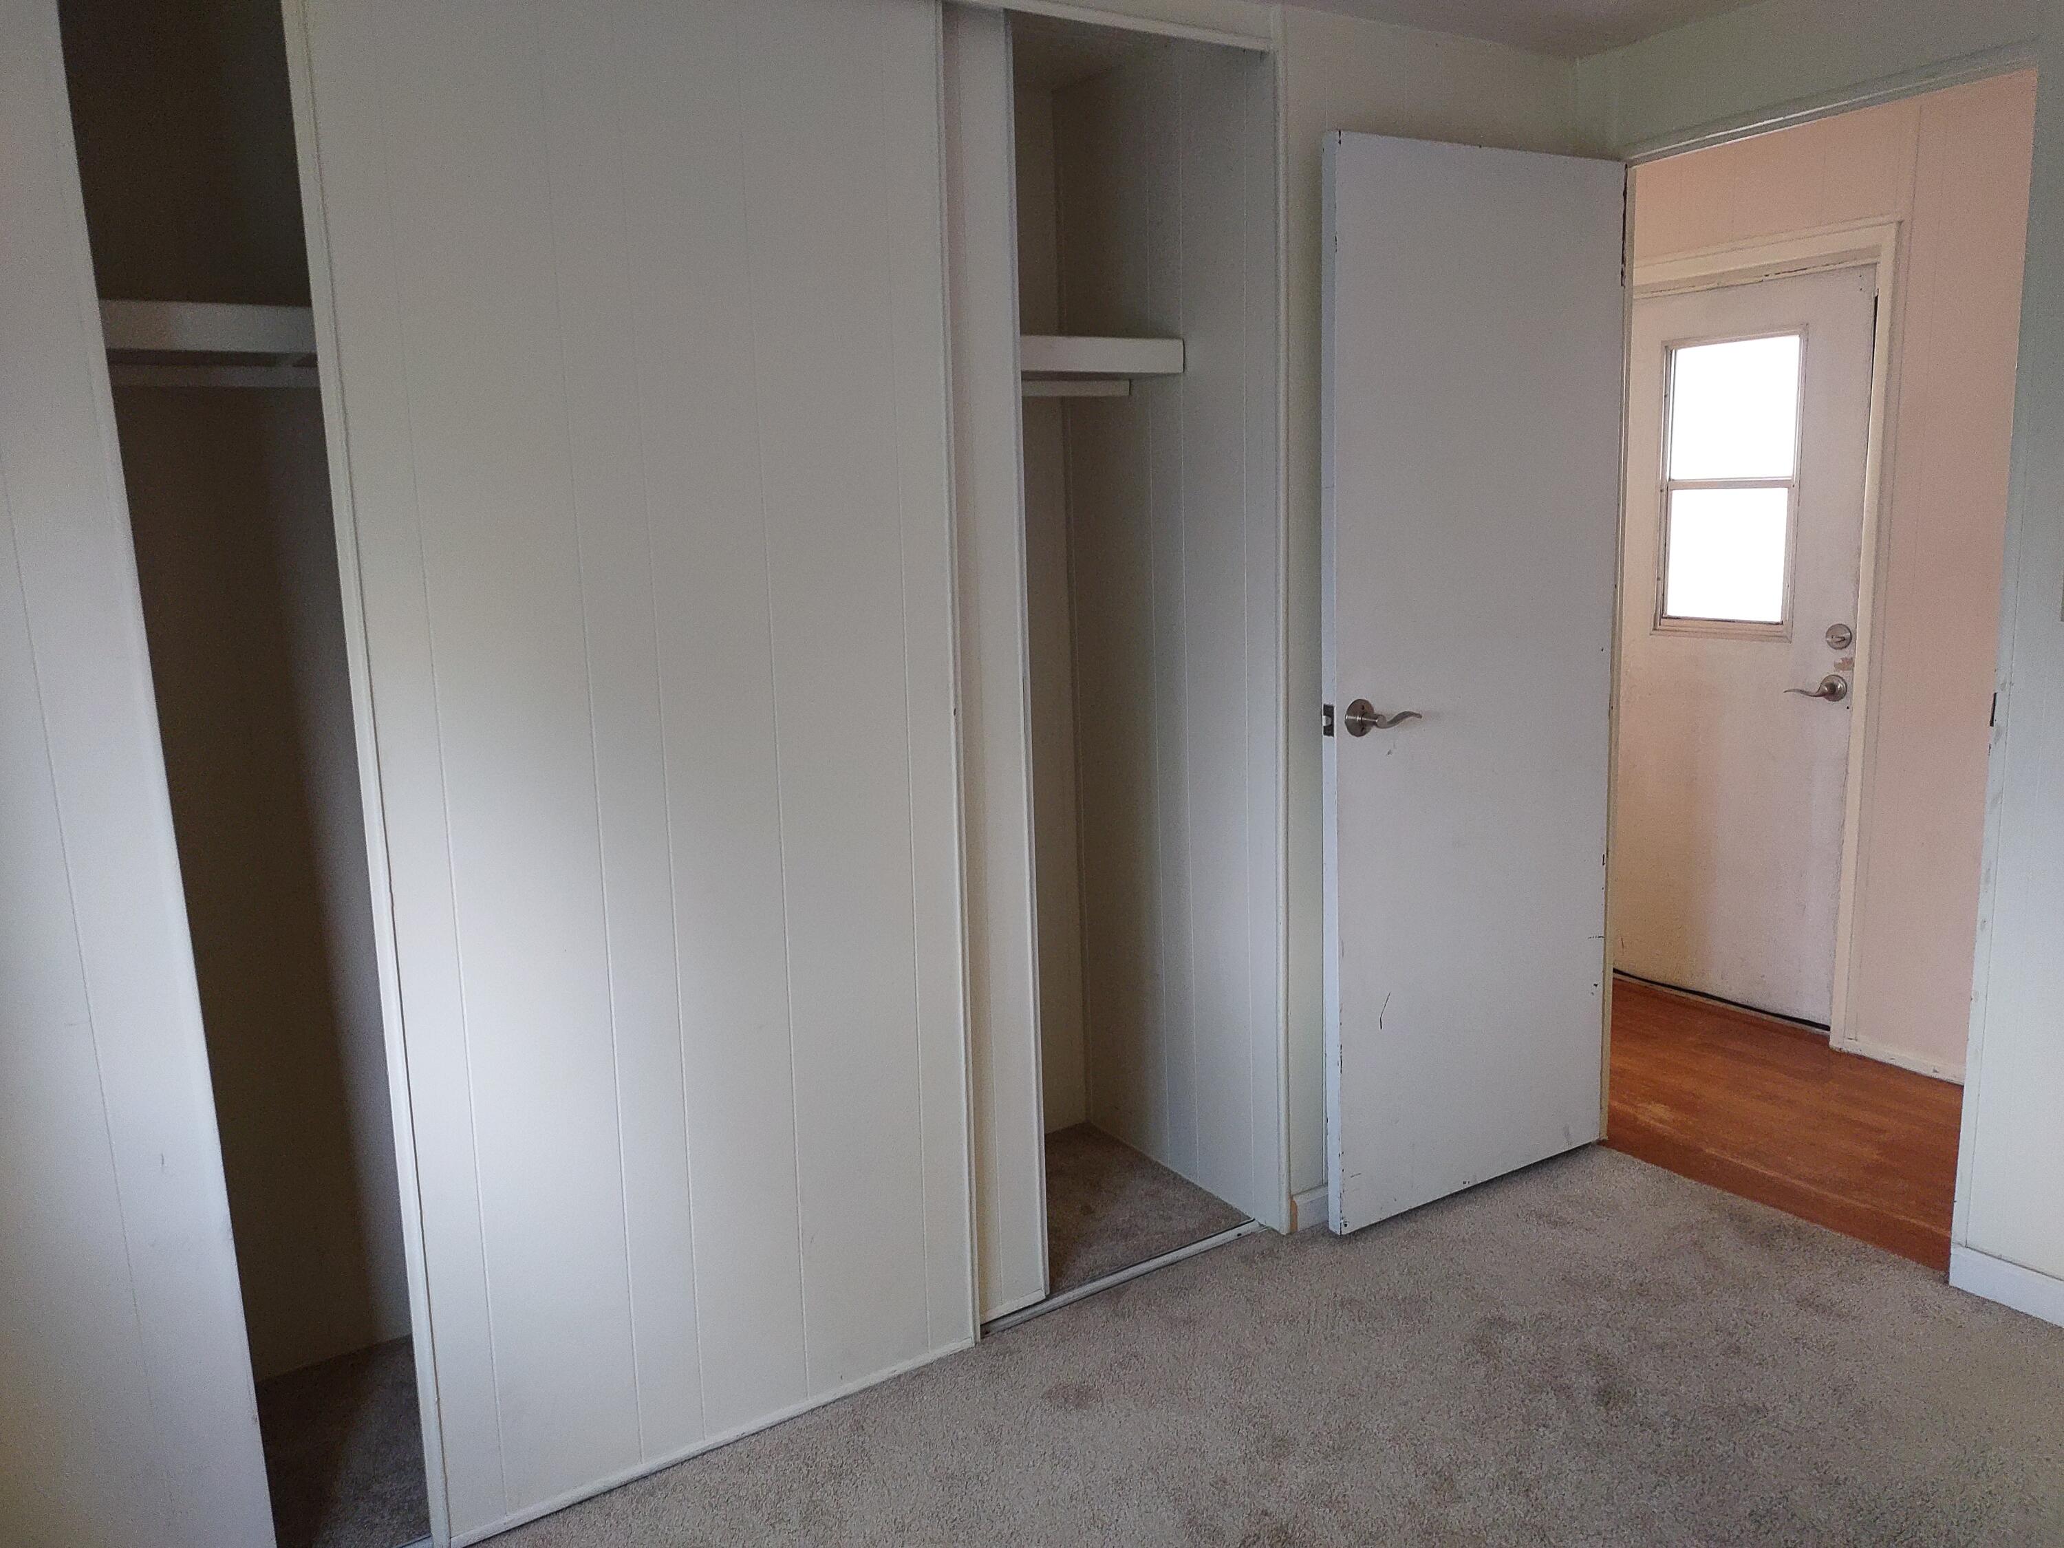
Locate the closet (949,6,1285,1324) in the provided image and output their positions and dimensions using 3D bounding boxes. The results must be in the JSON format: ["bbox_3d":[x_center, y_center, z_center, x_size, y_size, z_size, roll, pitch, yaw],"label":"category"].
[{"bbox_3d":[0.001,-0.175,2.861,0.680,2.218,0.673,-9,12,-33],"label":"closet"}]

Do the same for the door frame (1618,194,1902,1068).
[{"bbox_3d":[1.829,-0.345,3.996,0.110,2.030,0.910,-9,12,-33],"label":"door frame"}]

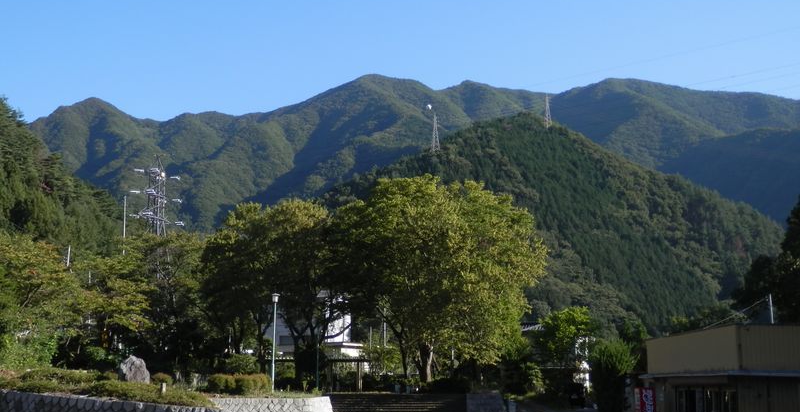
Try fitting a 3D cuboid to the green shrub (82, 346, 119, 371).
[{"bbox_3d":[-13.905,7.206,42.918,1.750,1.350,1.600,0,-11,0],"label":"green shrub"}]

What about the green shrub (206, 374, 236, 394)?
[{"bbox_3d":[-8.954,8.979,46.500,1.350,0.950,1.300,0,-11,0],"label":"green shrub"}]

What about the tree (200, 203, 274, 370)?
[{"bbox_3d":[-9.317,5.131,53.000,4.300,10.800,4.500,0,-11,0],"label":"tree"}]

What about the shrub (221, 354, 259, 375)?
[{"bbox_3d":[-8.636,8.802,49.738,2.100,1.670,1.900,0,-11,0],"label":"shrub"}]

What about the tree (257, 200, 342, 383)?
[{"bbox_3d":[-6.744,5.947,62.027,6.200,12.750,6.200,0,-11,0],"label":"tree"}]

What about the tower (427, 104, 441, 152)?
[{"bbox_3d":[32.459,-68.504,850.000,8.000,40.500,8.000,0,-11,0],"label":"tower"}]

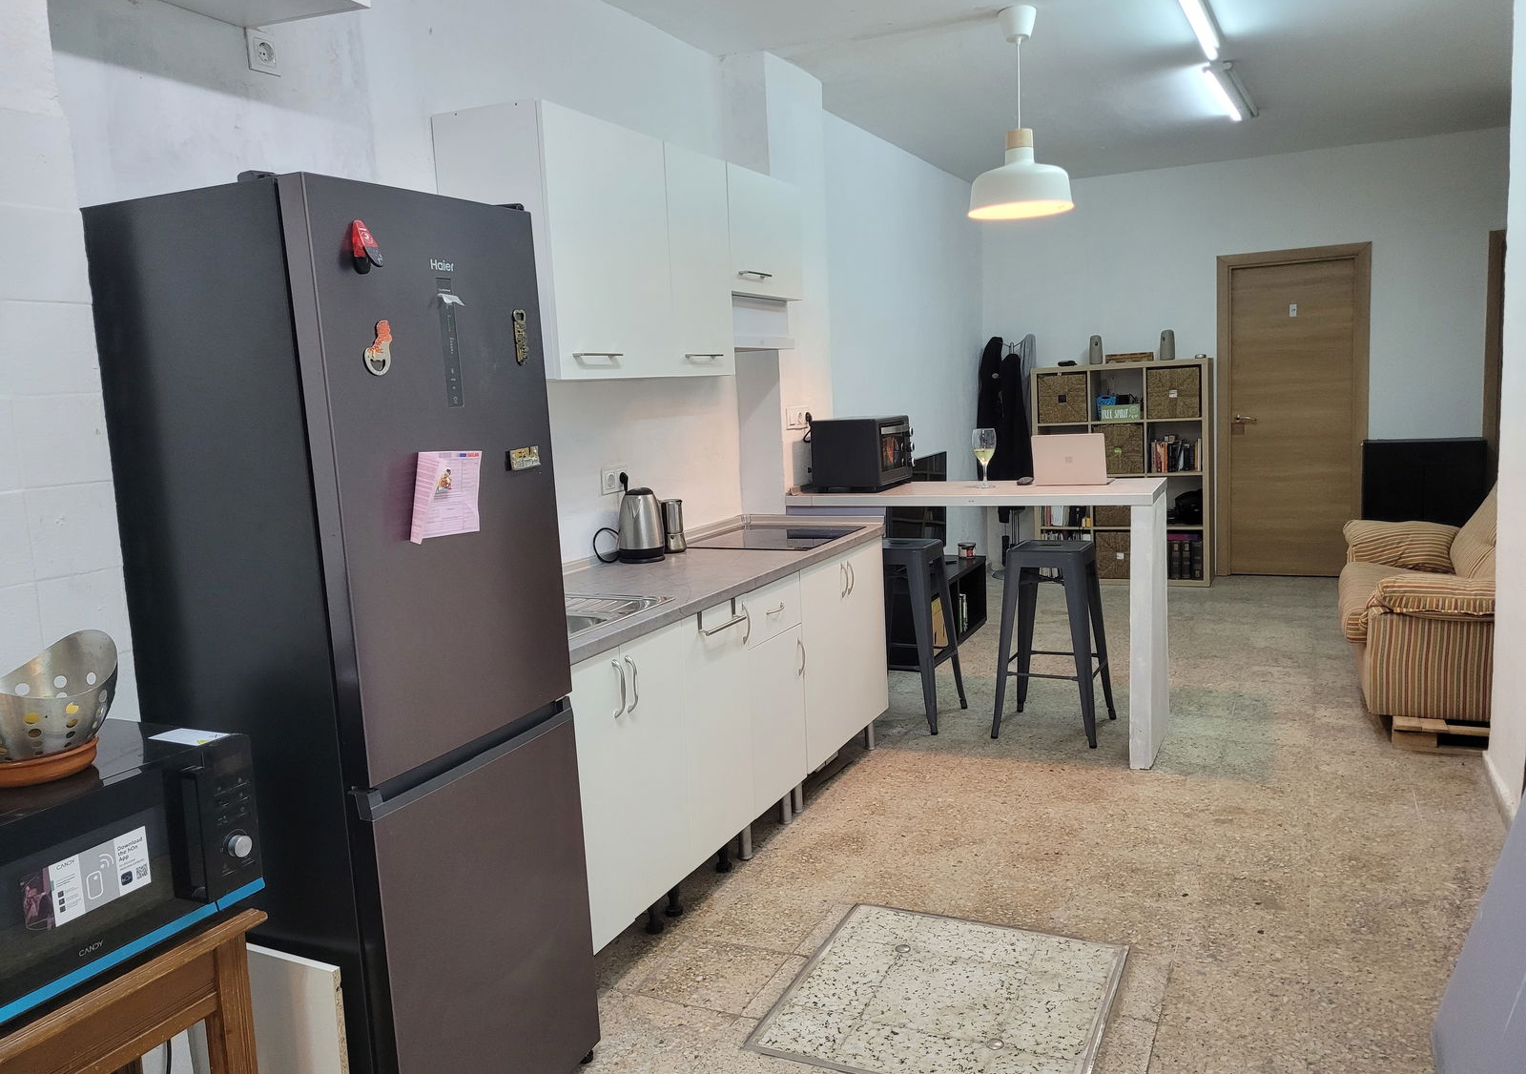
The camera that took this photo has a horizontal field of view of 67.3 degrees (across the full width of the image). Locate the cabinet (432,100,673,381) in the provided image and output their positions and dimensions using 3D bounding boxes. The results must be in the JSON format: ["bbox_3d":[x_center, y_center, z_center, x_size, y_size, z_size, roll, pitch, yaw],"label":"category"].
[{"bbox_3d":[-0.567,-0.806,3.309,0.351,0.708,0.608,1,9,26],"label":"cabinet"}]

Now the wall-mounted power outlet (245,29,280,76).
[{"bbox_3d":[-1.115,-1.074,2.548,0.015,0.084,0.084,1,9,26],"label":"wall-mounted power outlet"}]

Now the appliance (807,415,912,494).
[{"bbox_3d":[0.429,-0.357,4.868,0.318,0.289,0.410,1,8,26],"label":"appliance"}]

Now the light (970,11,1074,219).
[{"bbox_3d":[0.936,-1.550,4.185,0.385,0.697,0.385,1,8,25],"label":"light"}]

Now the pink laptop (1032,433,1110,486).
[{"bbox_3d":[1.242,-0.315,4.570,0.279,0.200,0.250,1,8,25],"label":"pink laptop"}]

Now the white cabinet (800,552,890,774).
[{"bbox_3d":[0.051,0.401,4.350,0.588,0.714,0.799,1,9,26],"label":"white cabinet"}]

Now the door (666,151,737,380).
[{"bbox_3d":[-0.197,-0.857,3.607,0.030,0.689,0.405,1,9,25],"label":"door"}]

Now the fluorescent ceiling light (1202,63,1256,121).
[{"bbox_3d":[2.214,-2.088,5.384,0.120,0.080,1.240,1,9,28],"label":"fluorescent ceiling light"}]

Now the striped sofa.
[{"bbox_3d":[2.978,0.104,4.888,0.920,0.850,1.920,1,8,25],"label":"striped sofa"}]

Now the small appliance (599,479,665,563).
[{"bbox_3d":[-0.409,-0.044,3.943,0.160,0.248,0.205,-3,8,4],"label":"small appliance"}]

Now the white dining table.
[{"bbox_3d":[0.886,0.301,4.708,1.442,1.014,0.596,1,9,26],"label":"white dining table"}]

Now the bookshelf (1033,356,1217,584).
[{"bbox_3d":[2.445,-0.434,7.785,1.120,1.470,0.390,1,8,25],"label":"bookshelf"}]

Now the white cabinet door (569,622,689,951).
[{"bbox_3d":[-0.334,0.614,2.832,0.030,0.698,0.595,1,9,25],"label":"white cabinet door"}]

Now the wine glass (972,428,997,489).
[{"bbox_3d":[0.899,-0.322,4.650,0.100,0.233,0.100,1,9,26],"label":"wine glass"}]

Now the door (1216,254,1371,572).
[{"bbox_3d":[3.456,-0.785,7.488,0.887,2.127,0.080,1,9,26],"label":"door"}]

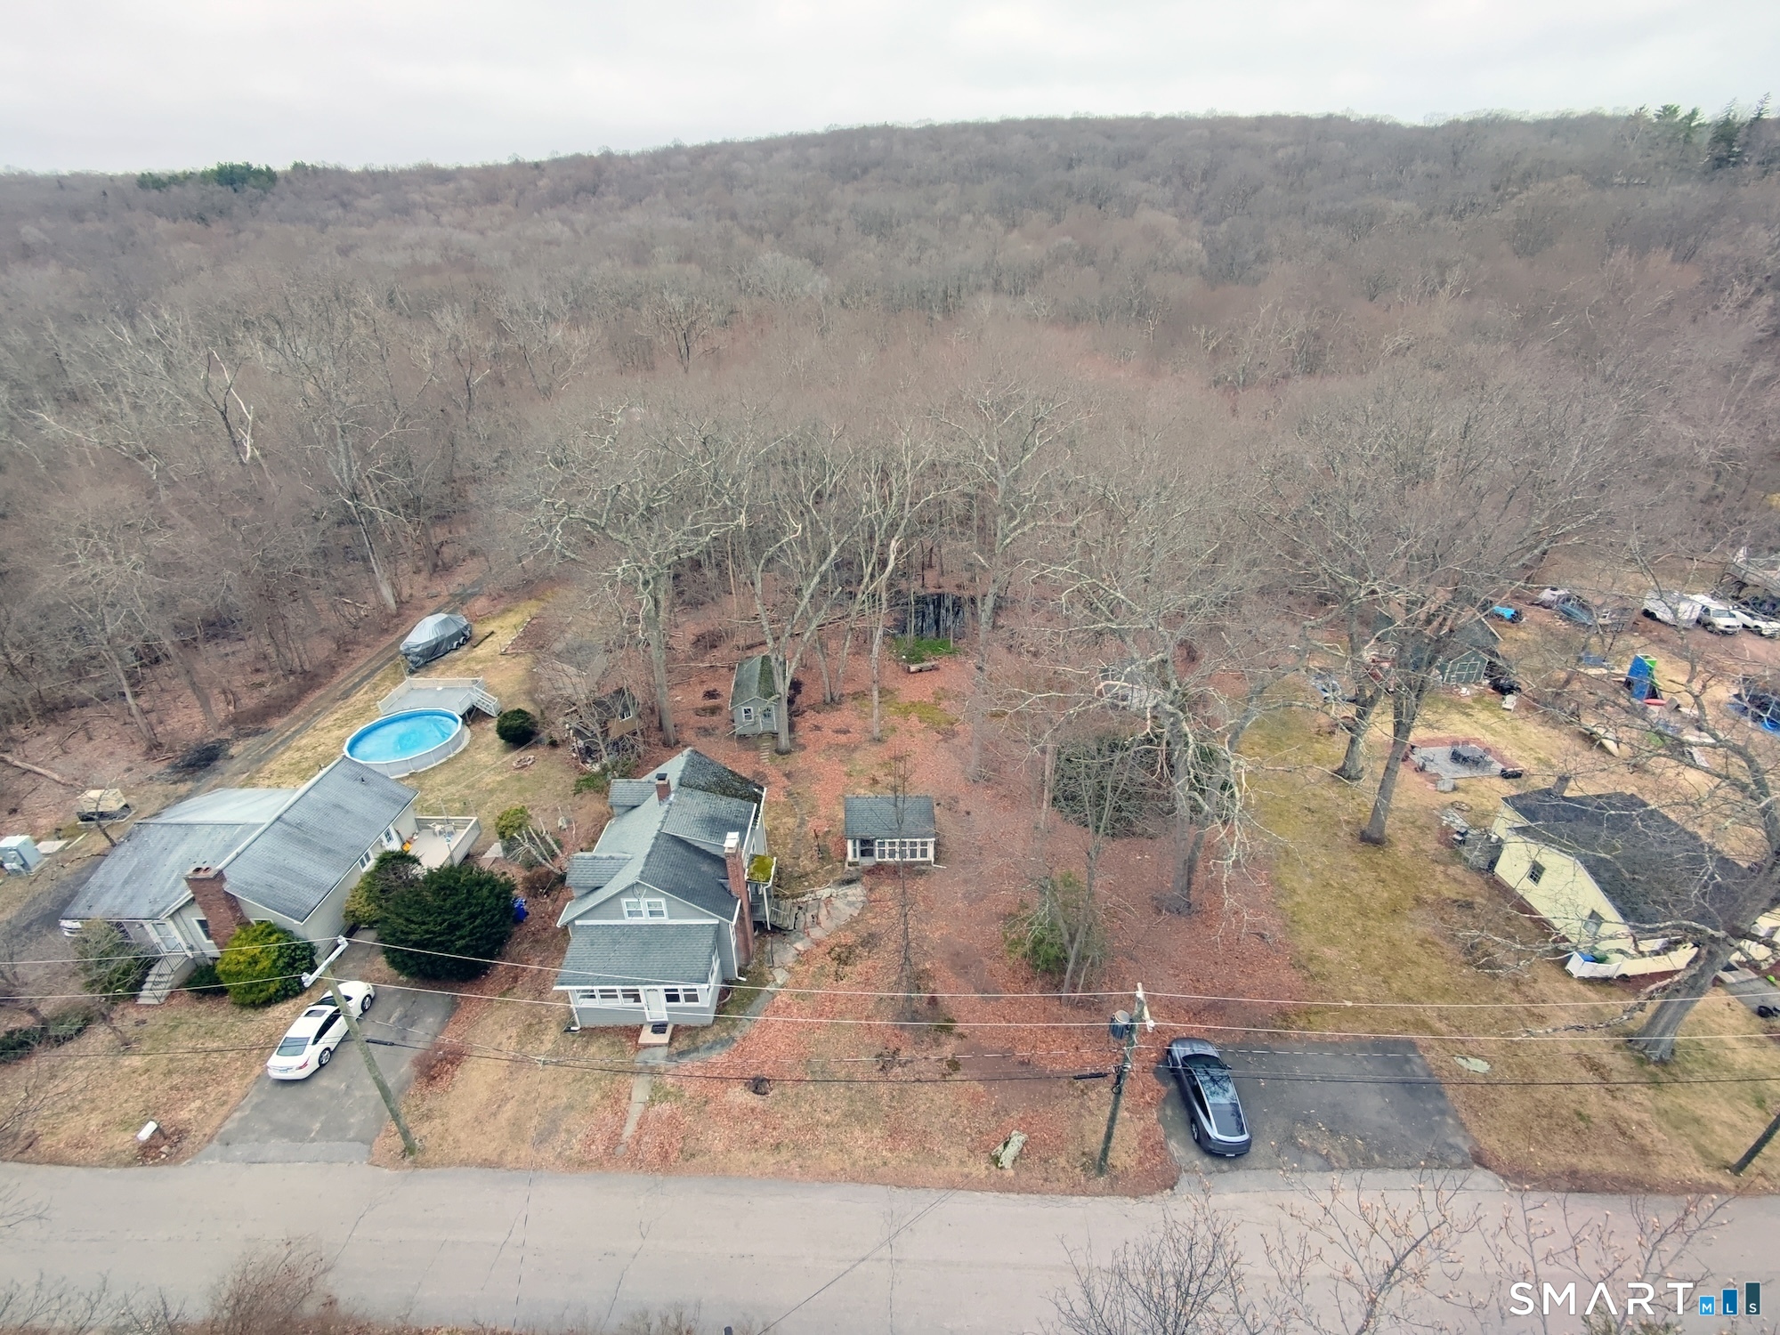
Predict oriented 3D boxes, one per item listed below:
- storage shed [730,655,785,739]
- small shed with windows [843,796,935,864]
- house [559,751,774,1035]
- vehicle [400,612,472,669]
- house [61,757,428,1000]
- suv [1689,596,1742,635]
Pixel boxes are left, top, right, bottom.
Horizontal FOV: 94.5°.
[{"bbox_3d":[-9.591,2.119,61.179,3.800,3.400,6.400,-2,28,-4],"label":"storage shed"},{"bbox_3d":[0.001,8.949,47.681,5.000,3.550,4.200,0,28,0],"label":"small shed with windows"},{"bbox_3d":[-10.732,10.313,41.642,9.000,6.800,13.400,0,28,1],"label":"house"},{"bbox_3d":[-40.052,-2.334,72.795,2.350,2.400,6.900,8,29,15],"label":"vehicle"},{"bbox_3d":[-34.416,10.315,44.524,12.100,6.100,11.800,1,28,2],"label":"house"},{"bbox_3d":[74.970,-4.802,75.159,1.850,1.750,4.750,1,28,3],"label":"suv"}]

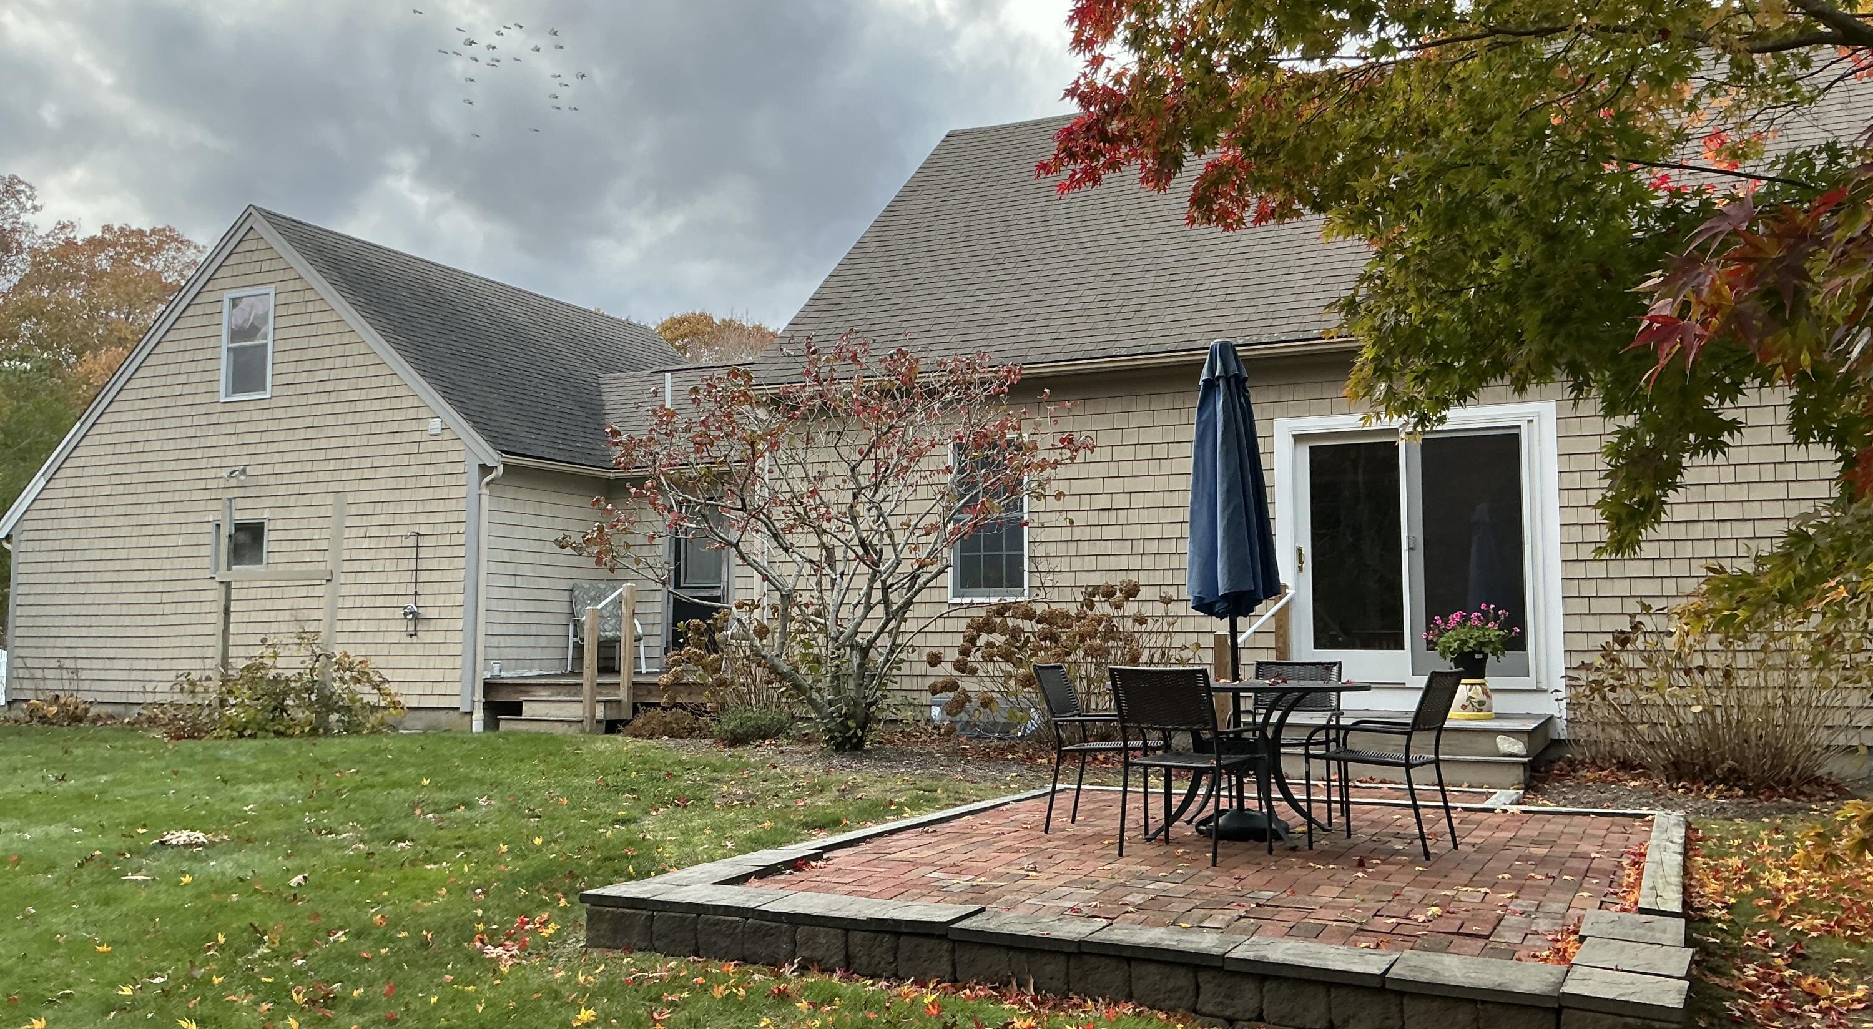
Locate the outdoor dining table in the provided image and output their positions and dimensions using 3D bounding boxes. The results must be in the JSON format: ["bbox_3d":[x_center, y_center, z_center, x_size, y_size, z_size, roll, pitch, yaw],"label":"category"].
[{"bbox_3d":[1.517,1.233,7.609,1.340,0.734,1.340,-2,-6,24],"label":"outdoor dining table"}]

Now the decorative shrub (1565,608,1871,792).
[{"bbox_3d":[4.971,1.149,9.593,1.800,1.150,1.300,-2,-6,24],"label":"decorative shrub"}]

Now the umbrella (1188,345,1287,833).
[{"bbox_3d":[1.492,0.348,7.696,0.480,2.512,0.480,-2,-6,24],"label":"umbrella"}]

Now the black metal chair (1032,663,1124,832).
[{"bbox_3d":[0.857,1.196,7.779,0.600,0.837,0.550,-2,-6,22],"label":"black metal chair"}]

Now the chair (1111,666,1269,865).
[{"bbox_3d":[1.131,1.104,6.779,0.550,0.837,0.600,-4,-7,36],"label":"chair"}]

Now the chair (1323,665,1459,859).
[{"bbox_3d":[2.088,1.126,6.996,0.600,0.837,0.550,-4,-6,34],"label":"chair"}]

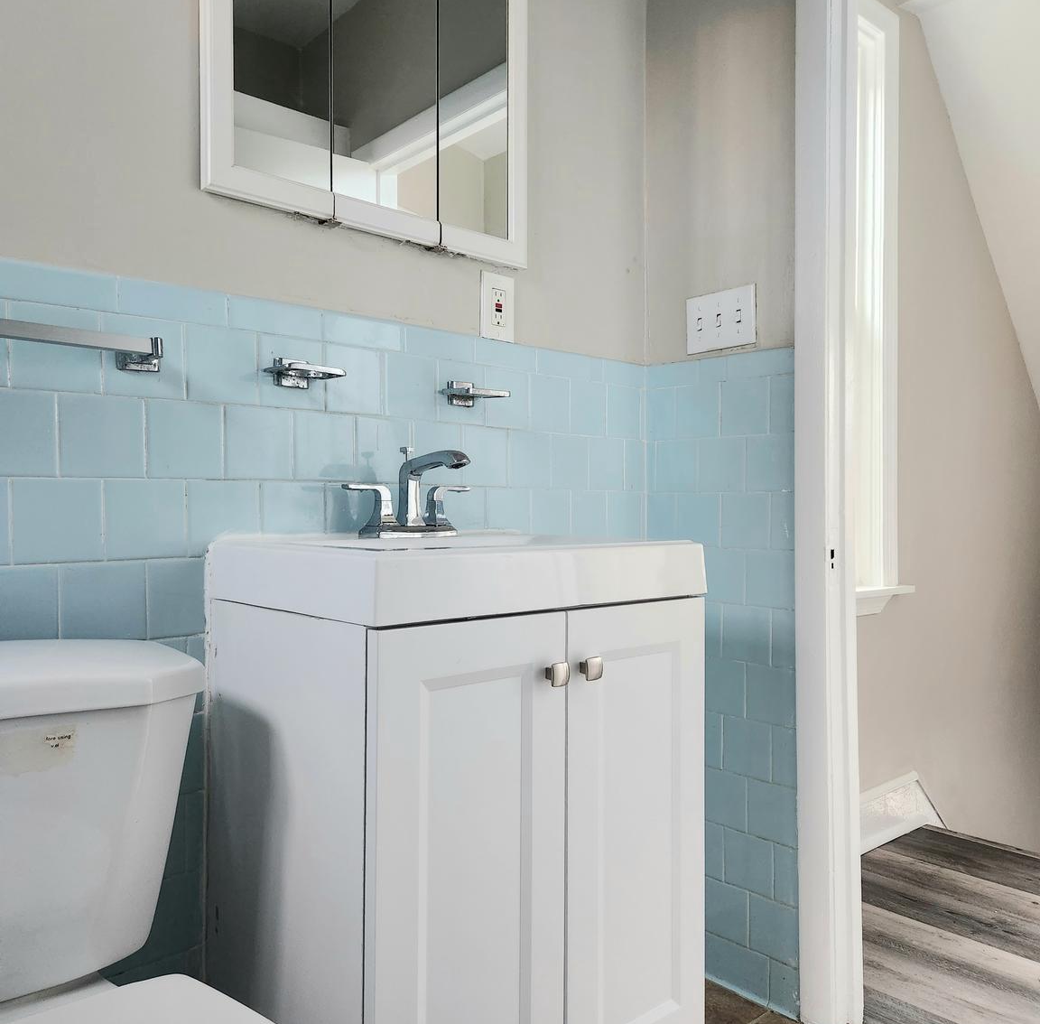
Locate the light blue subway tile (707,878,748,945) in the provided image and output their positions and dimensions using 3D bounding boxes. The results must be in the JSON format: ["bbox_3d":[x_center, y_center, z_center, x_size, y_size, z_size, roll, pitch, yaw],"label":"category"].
[{"bbox_3d":[0.405,0.783,1.814,0.009,0.108,0.108,0,0,-43],"label":"light blue subway tile"}]

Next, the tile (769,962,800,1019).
[{"bbox_3d":[0.493,0.885,1.713,0.010,0.092,0.061,0,-1,-43],"label":"tile"}]

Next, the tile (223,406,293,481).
[{"bbox_3d":[-0.385,-0.099,1.351,0.108,0.108,0.009,0,0,-43],"label":"tile"}]

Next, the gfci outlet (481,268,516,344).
[{"bbox_3d":[-0.038,-0.371,1.678,0.075,0.119,0.010,0,-1,-43],"label":"gfci outlet"}]

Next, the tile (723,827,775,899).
[{"bbox_3d":[0.440,0.670,1.762,0.009,0.108,0.108,0,0,-42],"label":"tile"}]

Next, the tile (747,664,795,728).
[{"bbox_3d":[0.476,0.344,1.742,0.010,0.108,0.102,0,-1,-43],"label":"tile"}]

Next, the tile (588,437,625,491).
[{"bbox_3d":[0.176,-0.097,1.875,0.104,0.105,0.010,0,-1,-43],"label":"tile"}]

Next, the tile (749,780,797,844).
[{"bbox_3d":[0.477,0.564,1.740,0.010,0.108,0.102,0,-1,-43],"label":"tile"}]

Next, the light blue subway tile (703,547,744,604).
[{"bbox_3d":[0.402,0.126,1.818,0.009,0.108,0.108,0,0,-43],"label":"light blue subway tile"}]

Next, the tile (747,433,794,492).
[{"bbox_3d":[0.475,-0.096,1.746,0.010,0.108,0.102,0,-1,-43],"label":"tile"}]

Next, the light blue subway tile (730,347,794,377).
[{"bbox_3d":[0.460,-0.278,1.752,0.010,0.050,0.143,0,-1,-43],"label":"light blue subway tile"}]

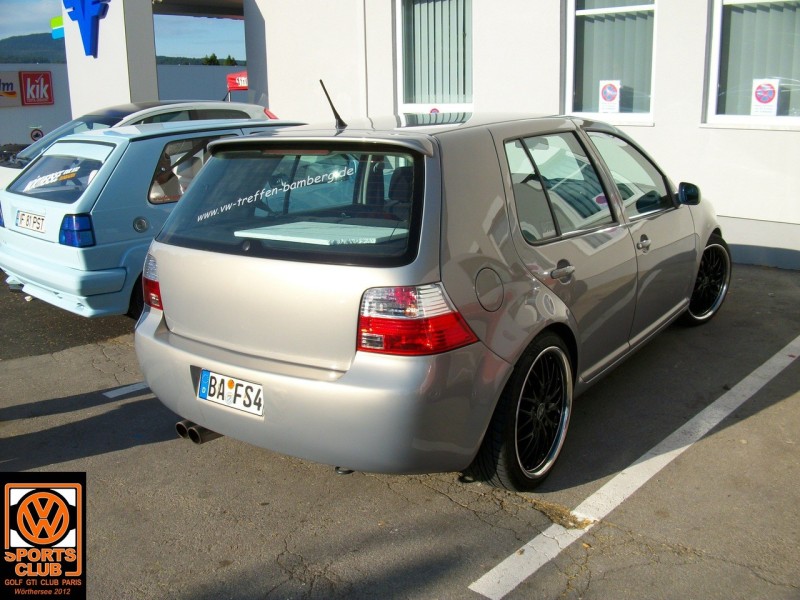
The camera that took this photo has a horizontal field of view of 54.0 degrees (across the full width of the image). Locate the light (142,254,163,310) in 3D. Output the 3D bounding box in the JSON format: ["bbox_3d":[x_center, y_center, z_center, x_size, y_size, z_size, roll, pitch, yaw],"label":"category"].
[{"bbox_3d":[-1.034,-0.122,3.252,0.345,0.265,0.230,8,17,34],"label":"light"}]

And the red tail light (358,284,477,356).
[{"bbox_3d":[0.054,0.039,2.523,0.345,0.265,0.230,8,17,34],"label":"red tail light"}]

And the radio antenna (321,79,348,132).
[{"bbox_3d":[-0.260,-0.764,3.072,0.035,0.250,0.045,8,55,34],"label":"radio antenna"}]

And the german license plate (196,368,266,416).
[{"bbox_3d":[-0.607,0.336,2.841,0.325,0.110,0.015,8,9,34],"label":"german license plate"}]

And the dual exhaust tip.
[{"bbox_3d":[-0.793,0.518,3.183,0.140,0.072,0.160,8,17,34],"label":"dual exhaust tip"}]

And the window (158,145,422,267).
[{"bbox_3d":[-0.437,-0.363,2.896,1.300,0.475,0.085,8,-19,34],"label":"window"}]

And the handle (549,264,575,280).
[{"bbox_3d":[0.610,-0.106,2.956,0.050,0.045,0.210,8,17,34],"label":"handle"}]

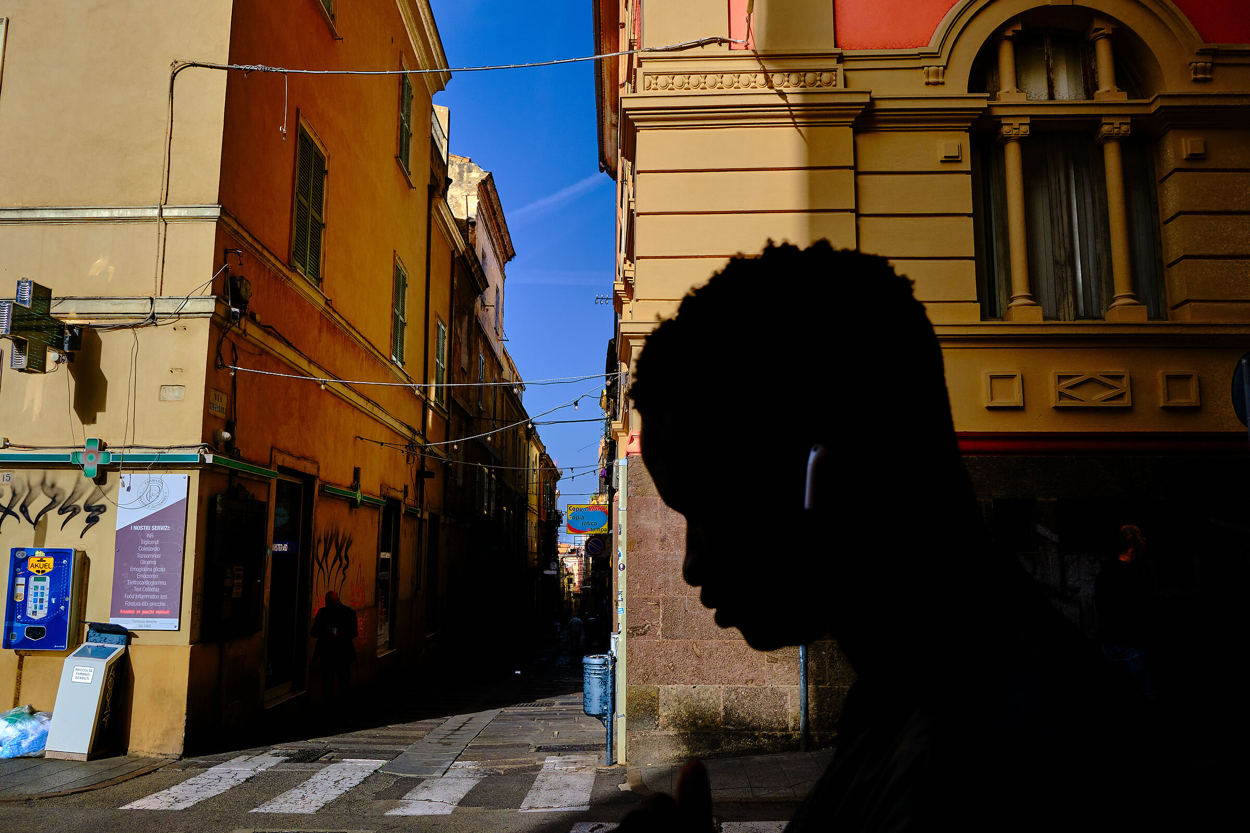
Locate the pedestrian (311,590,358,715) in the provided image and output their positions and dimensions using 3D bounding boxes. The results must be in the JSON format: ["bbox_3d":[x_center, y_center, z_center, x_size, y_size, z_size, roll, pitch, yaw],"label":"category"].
[{"bbox_3d":[-4.110,3.323,13.260,0.620,1.698,0.420,2,-8,-14],"label":"pedestrian"}]

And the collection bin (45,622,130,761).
[{"bbox_3d":[-5.363,2.728,9.419,0.520,1.300,0.450,-2,-9,17],"label":"collection bin"}]

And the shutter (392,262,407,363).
[{"bbox_3d":[-4.781,-2.146,19.919,0.060,2.100,1.150,0,-8,-2],"label":"shutter"}]

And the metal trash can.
[{"bbox_3d":[-0.242,2.812,9.061,0.310,1.030,0.340,0,-8,0],"label":"metal trash can"}]

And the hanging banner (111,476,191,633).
[{"bbox_3d":[-4.883,1.392,9.635,0.720,1.570,0.025,0,-8,2],"label":"hanging banner"}]

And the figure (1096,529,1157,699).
[{"bbox_3d":[3.778,1.688,6.981,0.360,1.750,0.470,4,-9,-24],"label":"figure"}]

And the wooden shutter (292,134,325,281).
[{"bbox_3d":[-4.563,-3.014,13.581,0.060,2.080,1.220,0,-8,-2],"label":"wooden shutter"}]

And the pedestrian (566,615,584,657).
[{"bbox_3d":[-2.019,8.716,37.640,0.560,1.700,0.360,0,-8,-2],"label":"pedestrian"}]

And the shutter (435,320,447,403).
[{"bbox_3d":[-4.967,-1.419,25.341,0.060,2.070,1.200,0,-8,-2],"label":"shutter"}]

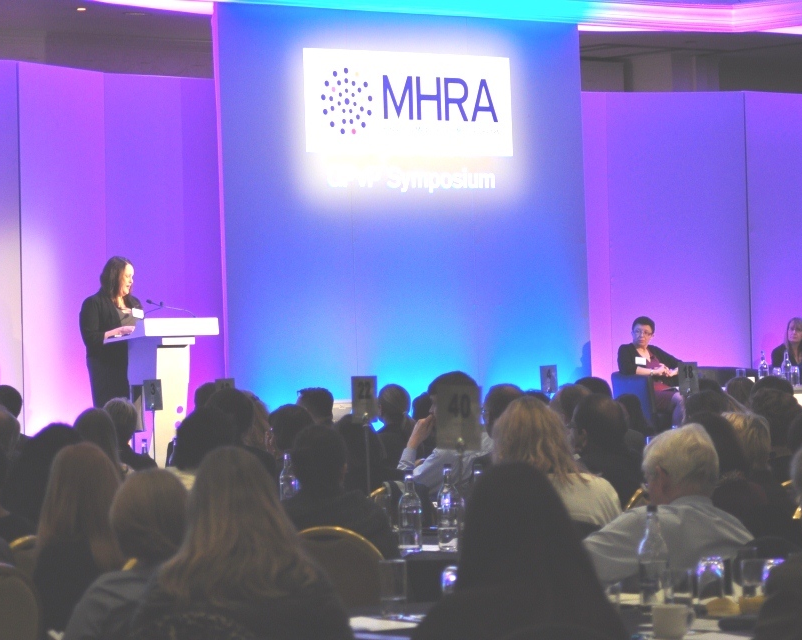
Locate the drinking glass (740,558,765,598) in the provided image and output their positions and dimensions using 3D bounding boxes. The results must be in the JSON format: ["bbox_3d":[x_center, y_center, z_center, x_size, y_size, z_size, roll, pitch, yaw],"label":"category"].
[{"bbox_3d":[0.900,0.683,7.170,0.070,0.140,0.070,-2,-1,0],"label":"drinking glass"}]

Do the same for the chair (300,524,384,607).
[{"bbox_3d":[-0.175,1.100,8.970,0.440,0.920,0.560,-1,0,12],"label":"chair"}]

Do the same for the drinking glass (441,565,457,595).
[{"bbox_3d":[0.144,0.741,7.700,0.072,0.130,0.072,-1,0,0],"label":"drinking glass"}]

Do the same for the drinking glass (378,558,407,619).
[{"bbox_3d":[-0.020,0.715,7.430,0.071,0.146,0.071,-2,-1,0],"label":"drinking glass"}]

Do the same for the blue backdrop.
[{"bbox_3d":[0.076,-0.612,22.500,3.630,3.682,0.070,-1,-1,-36],"label":"blue backdrop"}]

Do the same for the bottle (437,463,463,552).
[{"bbox_3d":[0.169,0.666,9.900,0.080,0.303,0.080,-1,0,0],"label":"bottle"}]

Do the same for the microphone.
[{"bbox_3d":[-1.476,-0.074,18.000,0.420,0.125,0.045,-1,0,44],"label":"microphone"}]

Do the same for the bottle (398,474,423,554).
[{"bbox_3d":[0.033,0.679,9.900,0.080,0.290,0.080,-1,0,0],"label":"bottle"}]

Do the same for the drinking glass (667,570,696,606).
[{"bbox_3d":[0.774,0.741,7.750,0.074,0.108,0.074,-1,0,0],"label":"drinking glass"}]

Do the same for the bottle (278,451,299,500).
[{"bbox_3d":[-0.476,0.710,11.900,0.076,0.296,0.076,-2,-1,0],"label":"bottle"}]

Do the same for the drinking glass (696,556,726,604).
[{"bbox_3d":[0.864,0.726,7.800,0.075,0.131,0.075,-1,0,0],"label":"drinking glass"}]

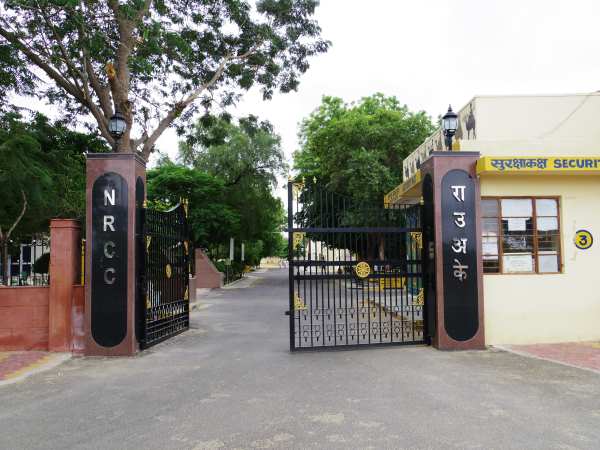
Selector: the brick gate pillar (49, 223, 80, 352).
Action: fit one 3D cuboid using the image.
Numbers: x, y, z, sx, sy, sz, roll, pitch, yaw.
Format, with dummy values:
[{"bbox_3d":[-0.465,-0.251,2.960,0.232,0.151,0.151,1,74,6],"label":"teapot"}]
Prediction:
[{"bbox_3d":[-3.898,0.989,7.806,0.377,2.157,0.340,-1,-4,-3],"label":"brick gate pillar"}]

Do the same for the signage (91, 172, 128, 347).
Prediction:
[{"bbox_3d":[-3.026,0.538,7.470,0.577,2.786,0.060,-1,-4,-3],"label":"signage"}]

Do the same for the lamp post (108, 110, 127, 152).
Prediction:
[{"bbox_3d":[-3.107,-1.556,7.977,0.285,0.839,0.285,-1,-4,-3],"label":"lamp post"}]

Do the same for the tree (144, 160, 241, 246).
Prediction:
[{"bbox_3d":[-4.958,0.078,21.183,4.900,5.783,4.700,-1,-4,-3],"label":"tree"}]

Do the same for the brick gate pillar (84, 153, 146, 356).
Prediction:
[{"bbox_3d":[-3.046,0.477,7.849,0.770,3.237,0.710,-1,-4,-3],"label":"brick gate pillar"}]

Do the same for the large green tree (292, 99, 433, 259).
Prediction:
[{"bbox_3d":[3.334,-1.921,24.314,7.600,9.913,7.400,-1,-4,-3],"label":"large green tree"}]

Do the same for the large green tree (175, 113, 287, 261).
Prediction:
[{"bbox_3d":[-4.556,-1.913,31.349,7.300,11.031,7.300,-1,-4,-3],"label":"large green tree"}]

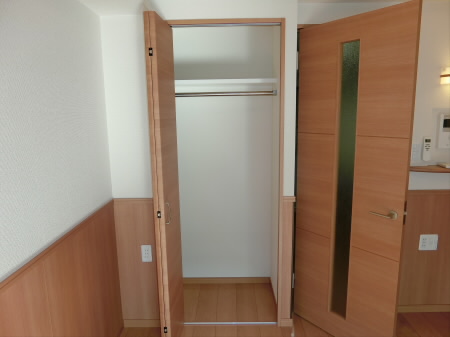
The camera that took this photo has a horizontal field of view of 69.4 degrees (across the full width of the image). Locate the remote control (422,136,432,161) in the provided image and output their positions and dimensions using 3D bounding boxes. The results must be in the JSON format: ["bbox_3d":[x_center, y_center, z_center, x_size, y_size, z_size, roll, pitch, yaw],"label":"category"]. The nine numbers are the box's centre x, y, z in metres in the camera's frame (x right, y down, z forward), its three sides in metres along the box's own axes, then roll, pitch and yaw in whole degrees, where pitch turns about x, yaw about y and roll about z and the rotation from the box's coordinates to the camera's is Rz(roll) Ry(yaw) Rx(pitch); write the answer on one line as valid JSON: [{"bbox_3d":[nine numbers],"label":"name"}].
[{"bbox_3d":[1.318,-0.123,2.118,0.050,0.158,0.022,-1,9,0],"label":"remote control"}]

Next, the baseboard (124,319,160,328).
[{"bbox_3d":[-0.544,1.051,2.191,0.276,0.060,0.014,-1,9,0],"label":"baseboard"}]

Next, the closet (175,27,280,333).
[{"bbox_3d":[-0.003,0.071,2.312,0.725,1.940,0.580,-1,9,0],"label":"closet"}]

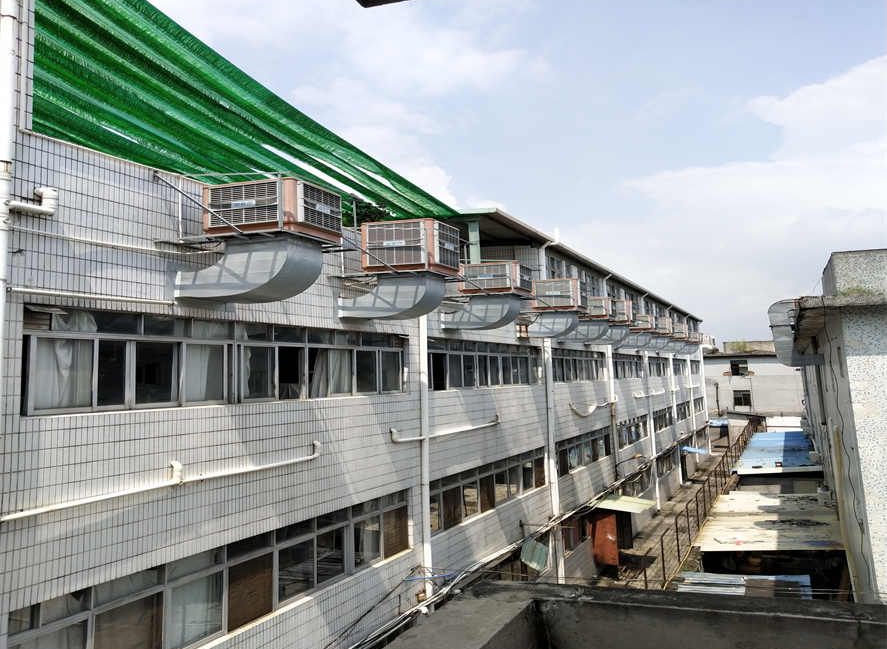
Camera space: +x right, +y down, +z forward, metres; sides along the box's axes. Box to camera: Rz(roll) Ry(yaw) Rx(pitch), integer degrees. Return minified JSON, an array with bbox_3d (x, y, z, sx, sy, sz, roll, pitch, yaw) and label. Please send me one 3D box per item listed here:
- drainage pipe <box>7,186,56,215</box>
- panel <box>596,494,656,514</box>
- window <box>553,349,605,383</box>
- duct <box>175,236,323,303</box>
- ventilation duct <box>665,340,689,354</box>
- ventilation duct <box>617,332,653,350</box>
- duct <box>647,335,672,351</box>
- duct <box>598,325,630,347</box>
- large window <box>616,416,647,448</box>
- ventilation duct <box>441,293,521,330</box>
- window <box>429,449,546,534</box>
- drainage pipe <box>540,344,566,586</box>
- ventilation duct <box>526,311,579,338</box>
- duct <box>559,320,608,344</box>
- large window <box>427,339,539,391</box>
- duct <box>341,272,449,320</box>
[{"bbox_3d":[-4.109,-1.231,7.664,0.217,0.259,0.469,-4,-5,25],"label":"drainage pipe"},{"bbox_3d":[6.307,6.276,26.901,1.855,0.100,2.590,1,-3,25],"label":"panel"},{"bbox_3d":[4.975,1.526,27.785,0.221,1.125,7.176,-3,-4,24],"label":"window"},{"bbox_3d":[-2.374,-0.626,9.477,1.750,0.637,0.700,-4,-5,25],"label":"duct"},{"bbox_3d":[12.425,1.287,42.098,1.656,0.669,0.690,-3,-4,24],"label":"ventilation duct"},{"bbox_3d":[7.830,0.695,32.001,1.656,0.669,0.690,-3,-4,24],"label":"ventilation duct"},{"bbox_3d":[9.194,0.868,33.997,1.715,0.658,0.714,-4,-5,25],"label":"duct"},{"bbox_3d":[5.580,0.399,26.351,1.715,0.651,0.714,-4,-5,25],"label":"duct"},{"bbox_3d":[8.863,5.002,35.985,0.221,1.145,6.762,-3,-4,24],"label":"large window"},{"bbox_3d":[0.852,-0.204,16.667,1.656,0.669,0.690,-3,-4,24],"label":"ventilation duct"},{"bbox_3d":[1.311,3.908,18.867,0.105,1.092,7.420,-4,-5,25],"label":"window"},{"bbox_3d":[3.386,4.441,23.532,0.166,8.280,0.166,-3,-4,24],"label":"drainage pipe"},{"bbox_3d":[2.806,0.060,20.394,1.645,0.658,0.714,-4,-5,25],"label":"ventilation duct"},{"bbox_3d":[4.391,0.252,24.444,1.656,0.669,0.690,-3,-4,24],"label":"duct"},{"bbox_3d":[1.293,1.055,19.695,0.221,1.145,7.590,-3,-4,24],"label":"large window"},{"bbox_3d":[-0.831,-0.398,12.778,1.715,0.665,0.721,-4,-5,25],"label":"duct"}]

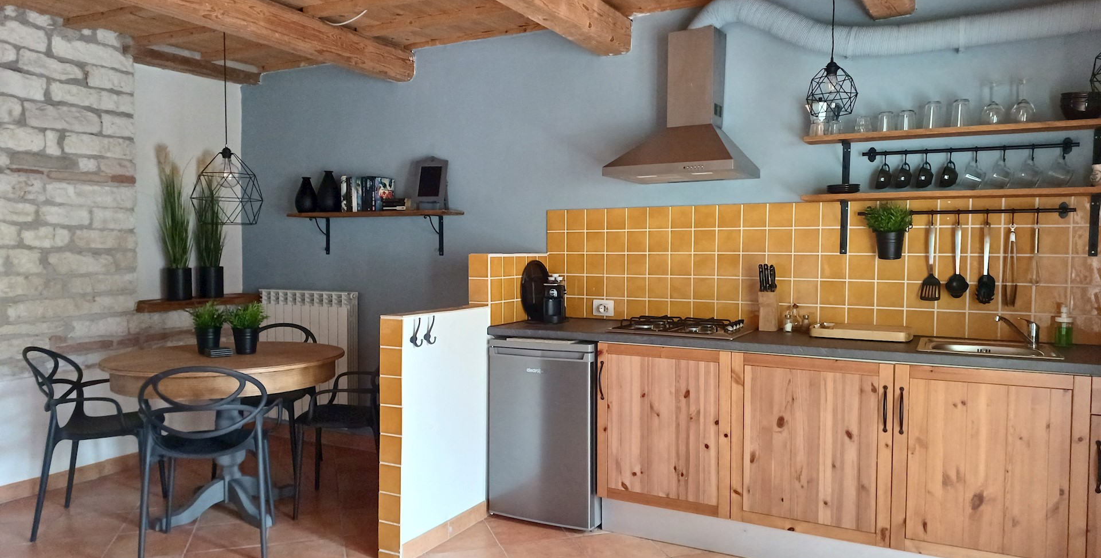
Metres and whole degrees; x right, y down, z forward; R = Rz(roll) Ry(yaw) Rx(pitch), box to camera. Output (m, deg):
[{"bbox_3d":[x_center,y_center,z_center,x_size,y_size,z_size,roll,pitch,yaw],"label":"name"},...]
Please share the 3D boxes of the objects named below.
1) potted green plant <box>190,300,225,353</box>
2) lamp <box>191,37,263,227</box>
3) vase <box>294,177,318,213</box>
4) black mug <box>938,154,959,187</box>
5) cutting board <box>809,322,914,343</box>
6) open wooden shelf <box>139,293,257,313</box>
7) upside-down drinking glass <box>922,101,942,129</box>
[{"bbox_3d":[-1.703,0.241,3.637,0.163,0.256,0.163,-1,2,-25],"label":"potted green plant"},{"bbox_3d":[-1.557,-0.737,3.510,0.322,0.955,0.322,1,2,28],"label":"lamp"},{"bbox_3d":[-1.587,-0.542,4.760,0.143,0.237,0.143,1,2,28],"label":"vase"},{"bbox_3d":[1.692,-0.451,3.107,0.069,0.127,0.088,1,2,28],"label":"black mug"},{"bbox_3d":[1.358,0.232,3.200,0.410,0.038,0.280,1,2,27],"label":"cutting board"},{"bbox_3d":[-2.299,0.146,4.731,0.270,0.055,0.950,1,2,28],"label":"open wooden shelf"},{"bbox_3d":[1.608,-0.681,3.069,0.080,0.123,0.080,1,2,28],"label":"upside-down drinking glass"}]

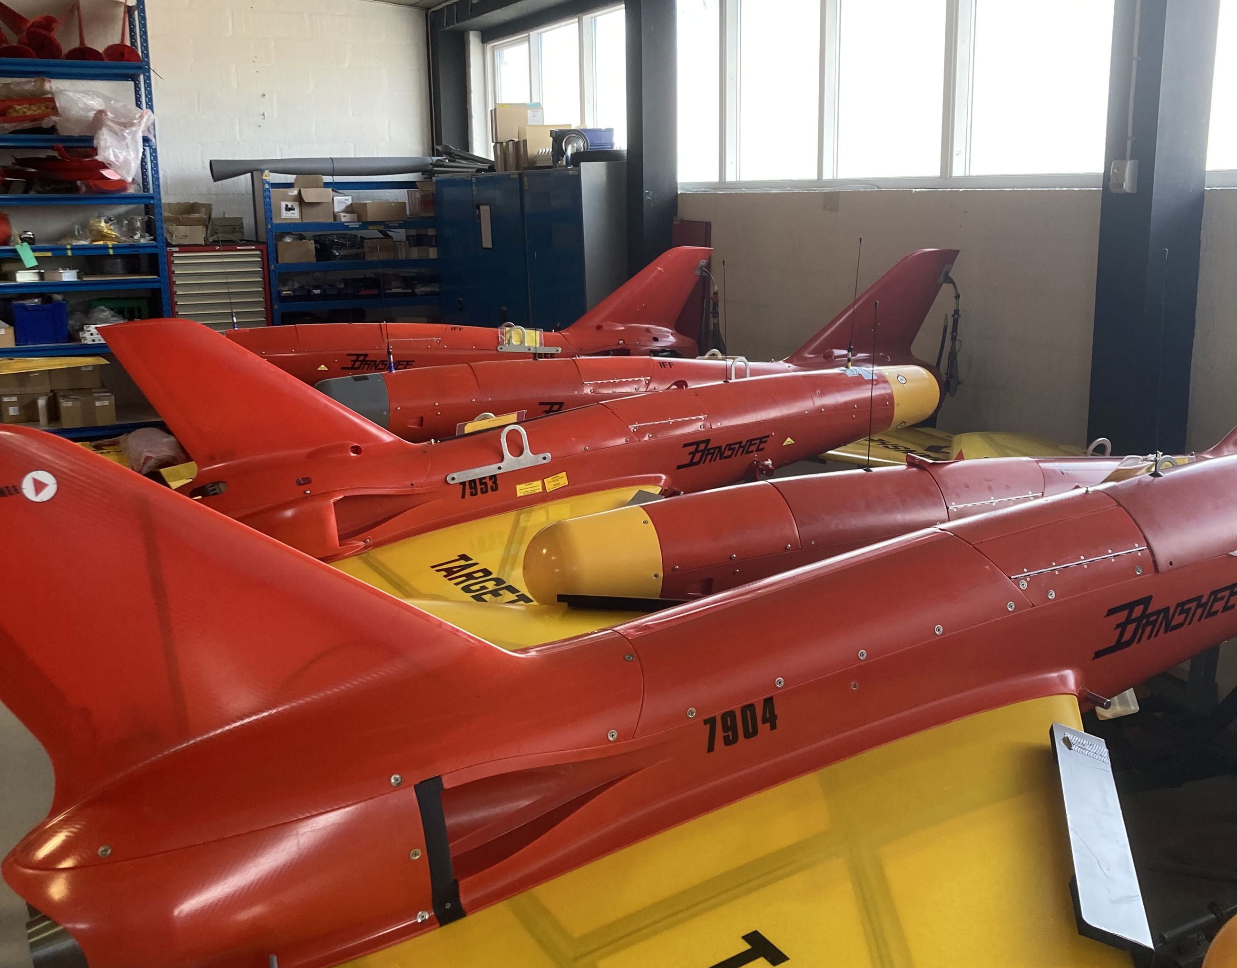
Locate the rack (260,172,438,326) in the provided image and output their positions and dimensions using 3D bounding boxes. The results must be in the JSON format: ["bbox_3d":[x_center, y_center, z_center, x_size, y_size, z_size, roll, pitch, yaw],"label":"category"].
[{"bbox_3d":[-2.255,-1.724,11.426,1.520,1.835,0.450,-6,14,-24],"label":"rack"}]

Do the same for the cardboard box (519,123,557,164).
[{"bbox_3d":[-0.507,-2.377,9.367,0.300,0.290,0.160,-6,14,-24],"label":"cardboard box"}]

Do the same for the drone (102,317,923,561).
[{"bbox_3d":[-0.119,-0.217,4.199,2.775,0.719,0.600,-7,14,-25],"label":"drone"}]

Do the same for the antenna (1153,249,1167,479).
[{"bbox_3d":[0.874,-0.194,2.145,0.020,0.369,0.020,-9,15,-23],"label":"antenna"}]

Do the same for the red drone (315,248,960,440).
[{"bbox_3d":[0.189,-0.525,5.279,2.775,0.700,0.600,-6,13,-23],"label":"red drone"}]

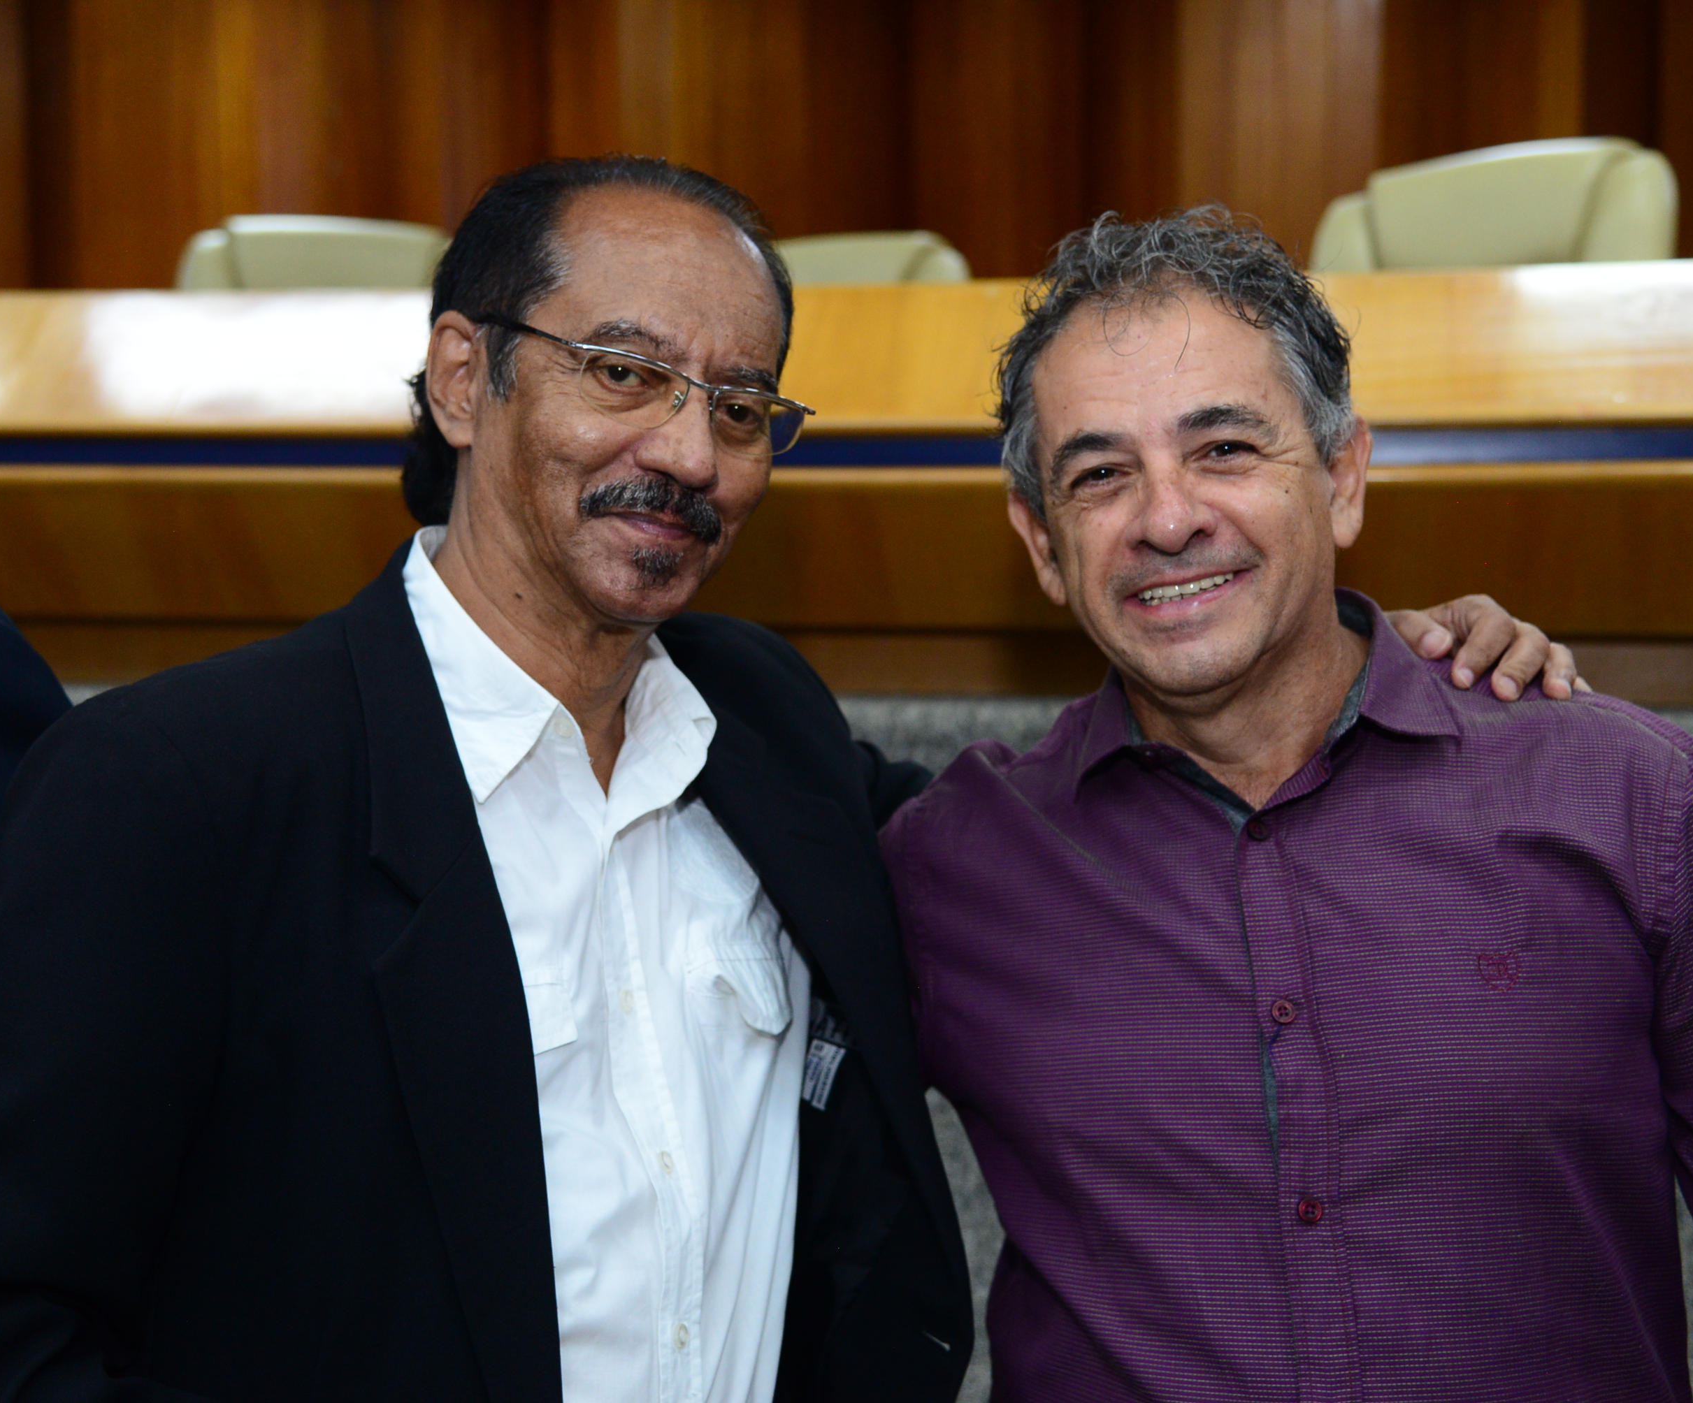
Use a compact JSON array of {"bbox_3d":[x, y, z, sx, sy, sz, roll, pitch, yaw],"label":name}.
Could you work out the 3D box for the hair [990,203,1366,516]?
[{"bbox_3d":[0.179,-0.172,1.385,0.185,0.195,0.200,-10,4,11],"label":"hair"}]

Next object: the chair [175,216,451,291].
[{"bbox_3d":[-0.763,-0.261,4.321,0.630,1.150,0.670,-3,5,-28],"label":"chair"}]

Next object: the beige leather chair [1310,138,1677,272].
[{"bbox_3d":[0.790,-0.218,3.542,0.630,1.150,0.670,2,5,36],"label":"beige leather chair"}]

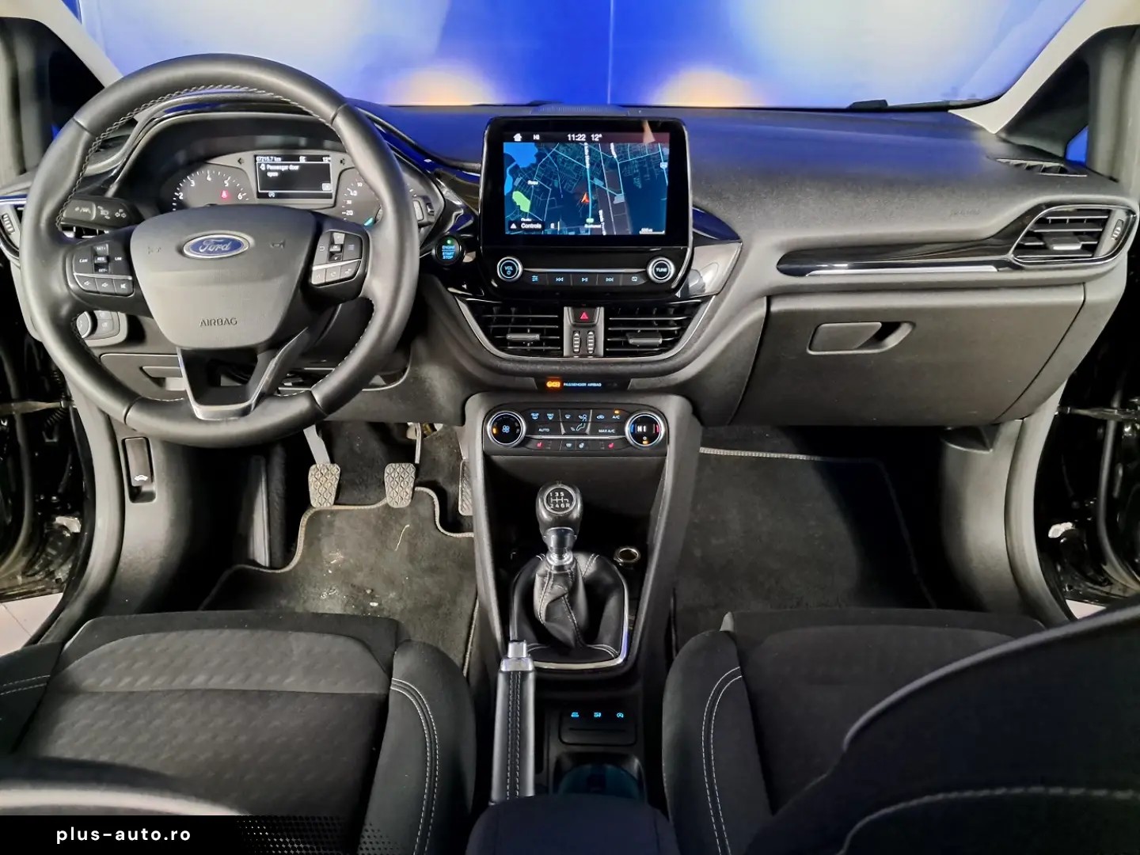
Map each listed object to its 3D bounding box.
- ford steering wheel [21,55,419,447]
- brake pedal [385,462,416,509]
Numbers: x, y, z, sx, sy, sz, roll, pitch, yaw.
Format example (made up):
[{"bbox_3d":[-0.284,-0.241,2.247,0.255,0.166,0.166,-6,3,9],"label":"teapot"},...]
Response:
[{"bbox_3d":[-0.328,-0.165,0.860,0.370,0.370,0.095,-3,-2,0],"label":"ford steering wheel"},{"bbox_3d":[-0.270,0.093,1.420,0.050,0.071,0.025,0,-7,0],"label":"brake pedal"}]

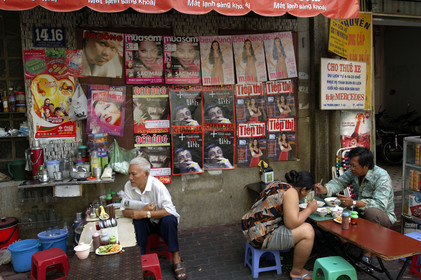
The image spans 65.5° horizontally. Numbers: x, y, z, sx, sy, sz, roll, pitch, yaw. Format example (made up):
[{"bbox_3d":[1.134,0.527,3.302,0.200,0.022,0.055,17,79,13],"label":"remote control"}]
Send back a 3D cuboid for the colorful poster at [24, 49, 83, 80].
[{"bbox_3d":[-1.586,-0.781,3.379,0.590,0.287,0.010,-2,4,-15],"label":"colorful poster"}]

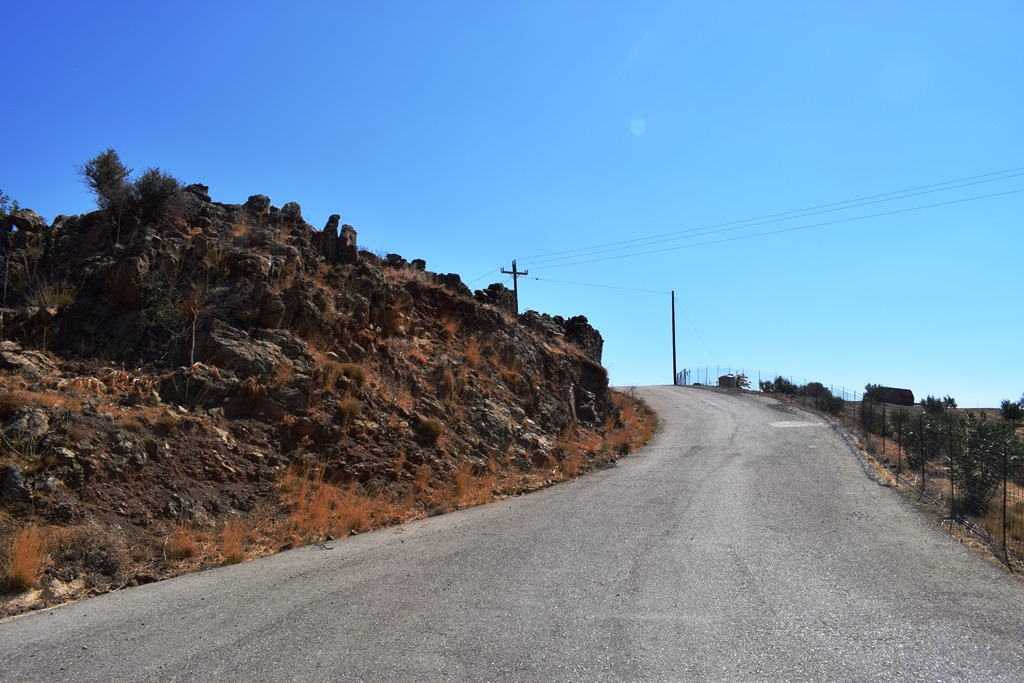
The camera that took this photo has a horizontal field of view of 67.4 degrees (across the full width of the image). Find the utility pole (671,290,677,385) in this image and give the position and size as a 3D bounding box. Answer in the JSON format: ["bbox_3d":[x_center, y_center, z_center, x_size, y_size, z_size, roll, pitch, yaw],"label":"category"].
[{"bbox_3d":[14.553,-0.314,69.000,0.240,8.500,0.240,0,-6,0],"label":"utility pole"}]

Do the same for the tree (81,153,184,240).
[{"bbox_3d":[-8.444,-3.231,17.000,2.300,2.000,1.900,0,-6,0],"label":"tree"}]

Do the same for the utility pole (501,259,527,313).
[{"bbox_3d":[0.415,-2.039,58.000,2.400,8.200,0.350,2,-7,-35],"label":"utility pole"}]

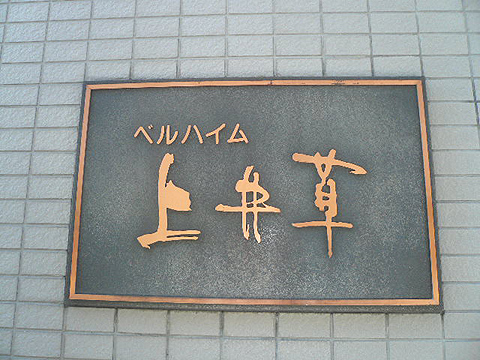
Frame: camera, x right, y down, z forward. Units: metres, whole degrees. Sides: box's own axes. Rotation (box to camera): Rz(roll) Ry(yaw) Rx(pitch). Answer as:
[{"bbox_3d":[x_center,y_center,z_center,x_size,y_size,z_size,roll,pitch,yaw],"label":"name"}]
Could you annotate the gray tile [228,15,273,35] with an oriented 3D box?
[{"bbox_3d":[0.023,-0.329,0.825,0.095,0.045,0.009,0,-11,3],"label":"gray tile"}]

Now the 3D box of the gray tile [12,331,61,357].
[{"bbox_3d":[-0.378,0.307,0.730,0.095,0.045,0.010,0,-11,3],"label":"gray tile"}]

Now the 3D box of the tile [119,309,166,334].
[{"bbox_3d":[-0.183,0.263,0.727,0.095,0.045,0.010,0,-11,3],"label":"tile"}]

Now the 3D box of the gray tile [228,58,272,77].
[{"bbox_3d":[0.022,-0.232,0.807,0.095,0.045,0.009,0,-11,3],"label":"gray tile"}]

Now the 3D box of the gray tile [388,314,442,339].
[{"bbox_3d":[0.313,0.261,0.698,0.095,0.045,0.010,0,-11,3],"label":"gray tile"}]

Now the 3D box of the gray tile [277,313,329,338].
[{"bbox_3d":[0.116,0.264,0.710,0.095,0.045,0.010,0,-11,3],"label":"gray tile"}]

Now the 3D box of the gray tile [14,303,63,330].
[{"bbox_3d":[-0.380,0.260,0.738,0.095,0.045,0.009,0,-11,3],"label":"gray tile"}]

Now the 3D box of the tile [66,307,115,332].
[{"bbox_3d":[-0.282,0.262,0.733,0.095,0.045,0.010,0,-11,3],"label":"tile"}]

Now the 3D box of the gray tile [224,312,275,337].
[{"bbox_3d":[0.018,0.265,0.714,0.095,0.045,0.009,0,-11,3],"label":"gray tile"}]

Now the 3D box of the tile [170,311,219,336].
[{"bbox_3d":[-0.083,0.265,0.720,0.095,0.045,0.009,0,-11,3],"label":"tile"}]

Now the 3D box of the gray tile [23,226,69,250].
[{"bbox_3d":[-0.381,0.114,0.765,0.095,0.045,0.009,0,-11,3],"label":"gray tile"}]

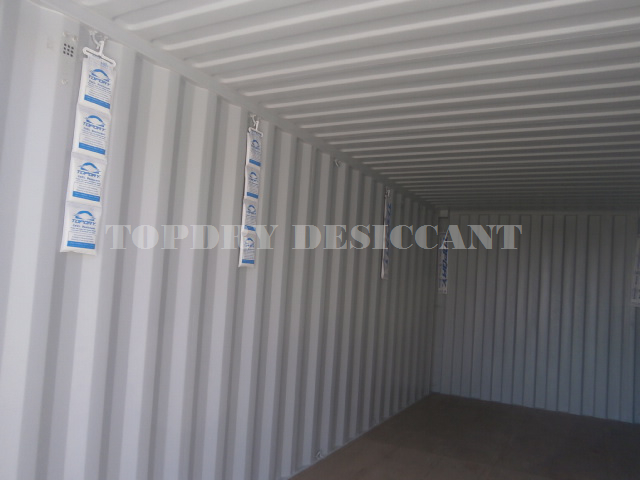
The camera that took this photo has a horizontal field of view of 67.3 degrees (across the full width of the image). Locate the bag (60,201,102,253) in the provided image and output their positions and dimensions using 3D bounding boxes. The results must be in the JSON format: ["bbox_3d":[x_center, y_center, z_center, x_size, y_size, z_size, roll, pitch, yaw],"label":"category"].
[{"bbox_3d":[-0.978,-0.043,1.976,0.030,0.203,0.150,1,-4,30],"label":"bag"}]

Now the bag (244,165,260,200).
[{"bbox_3d":[-0.415,-0.343,2.951,0.030,0.205,0.140,1,-4,30],"label":"bag"}]

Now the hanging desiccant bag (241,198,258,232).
[{"bbox_3d":[-0.426,-0.142,2.940,0.030,0.201,0.138,1,-4,30],"label":"hanging desiccant bag"}]

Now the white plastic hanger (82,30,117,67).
[{"bbox_3d":[-0.926,-0.814,2.033,0.030,0.112,0.149,1,-4,30],"label":"white plastic hanger"}]

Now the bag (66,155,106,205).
[{"bbox_3d":[-0.963,-0.245,1.993,0.030,0.200,0.151,1,-4,30],"label":"bag"}]

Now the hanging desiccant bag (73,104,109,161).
[{"bbox_3d":[-0.950,-0.446,2.007,0.030,0.201,0.151,1,-4,30],"label":"hanging desiccant bag"}]

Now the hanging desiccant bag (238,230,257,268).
[{"bbox_3d":[-0.439,0.059,2.928,0.030,0.208,0.138,1,-4,30],"label":"hanging desiccant bag"}]

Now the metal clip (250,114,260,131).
[{"bbox_3d":[-0.396,-0.723,2.967,0.030,0.089,0.094,1,-4,30],"label":"metal clip"}]

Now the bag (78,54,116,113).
[{"bbox_3d":[-0.936,-0.649,2.023,0.030,0.208,0.150,1,-4,30],"label":"bag"}]

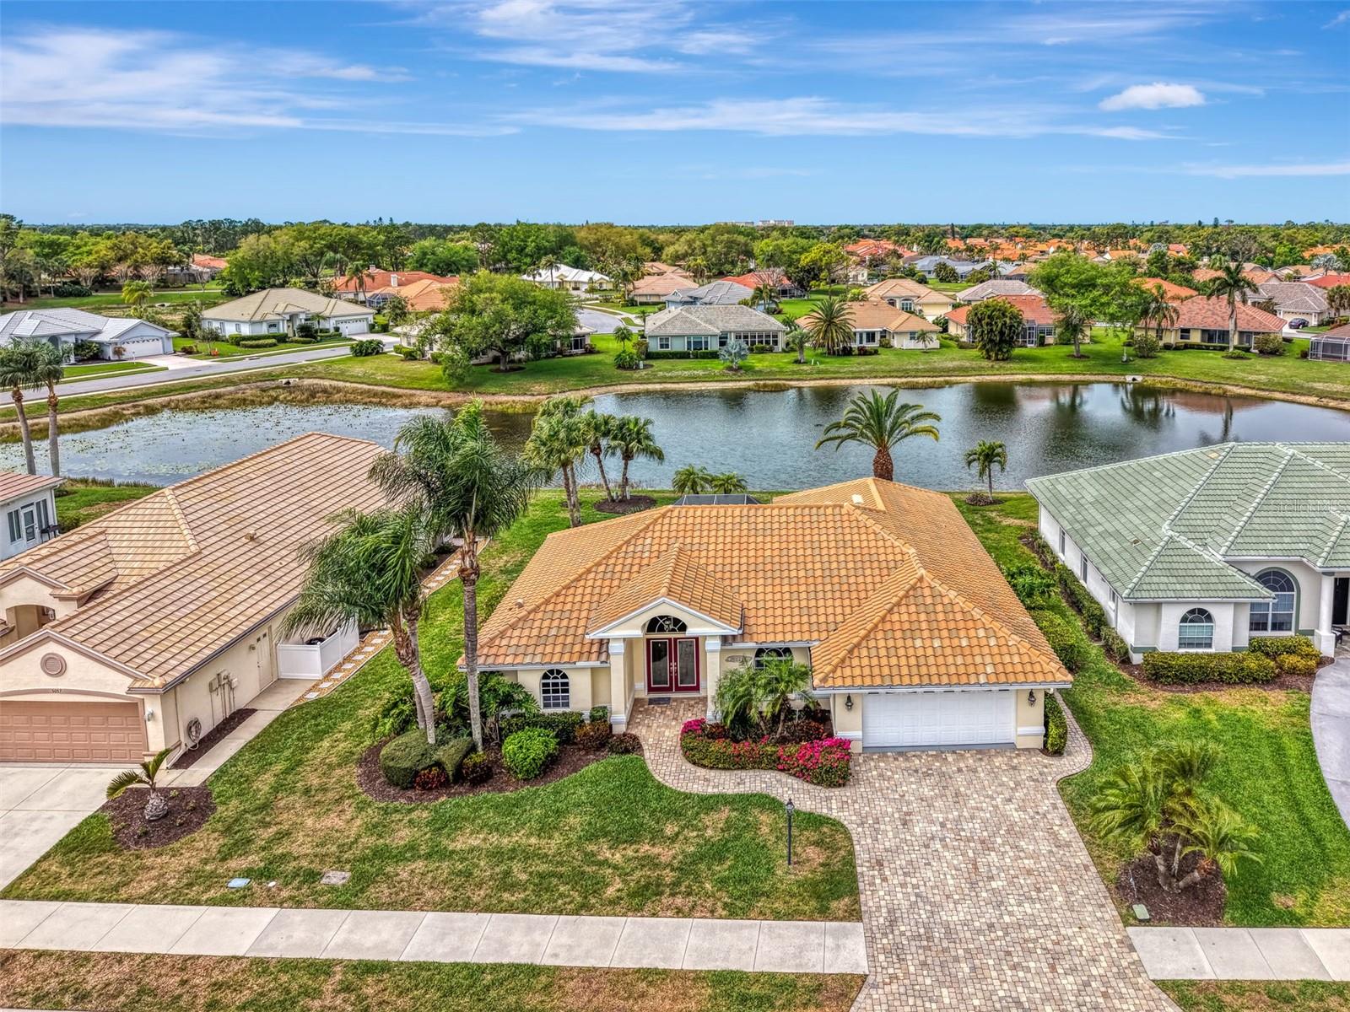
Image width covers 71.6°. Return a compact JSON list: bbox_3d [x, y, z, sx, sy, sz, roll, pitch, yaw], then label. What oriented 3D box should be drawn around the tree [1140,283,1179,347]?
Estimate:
[{"bbox_3d":[65.191,-25.183,124.962,4.600,8.500,4.500,0,17,0],"label":"tree"}]

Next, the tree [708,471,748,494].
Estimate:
[{"bbox_3d":[2.966,-0.376,52.119,2.200,3.170,2.200,0,17,0],"label":"tree"}]

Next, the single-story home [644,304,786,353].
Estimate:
[{"bbox_3d":[5.600,-23.868,125.449,18.000,5.700,16.000,-1,17,-5],"label":"single-story home"}]

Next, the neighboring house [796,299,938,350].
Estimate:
[{"bbox_3d":[26.300,-25.272,129.190,17.800,5.700,16.000,0,17,0],"label":"neighboring house"}]

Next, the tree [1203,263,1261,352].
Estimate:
[{"bbox_3d":[73.158,-25.732,121.411,6.200,11.600,6.200,0,17,0],"label":"tree"}]

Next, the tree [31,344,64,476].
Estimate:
[{"bbox_3d":[-38.912,-5.387,58.090,2.600,9.510,2.600,0,17,0],"label":"tree"}]

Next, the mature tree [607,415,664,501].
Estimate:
[{"bbox_3d":[-2.403,-2.880,56.879,3.300,5.410,3.300,0,17,0],"label":"mature tree"}]

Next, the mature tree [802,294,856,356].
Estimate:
[{"bbox_3d":[19.200,-22.635,117.974,6.800,7.500,6.800,0,17,0],"label":"mature tree"}]

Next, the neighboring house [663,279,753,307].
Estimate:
[{"bbox_3d":[9.000,-37.878,170.823,19.000,5.900,16.000,5,17,16],"label":"neighboring house"}]

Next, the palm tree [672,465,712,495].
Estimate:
[{"bbox_3d":[1.026,-1.061,54.803,2.350,2.800,2.300,0,17,0],"label":"palm tree"}]

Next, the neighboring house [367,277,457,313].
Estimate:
[{"bbox_3d":[-41.500,-34.995,159.705,17.000,6.400,21.000,-12,21,-35],"label":"neighboring house"}]

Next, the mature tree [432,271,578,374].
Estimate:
[{"bbox_3d":[-19.500,-20.908,106.486,16.500,11.200,15.500,0,17,0],"label":"mature tree"}]

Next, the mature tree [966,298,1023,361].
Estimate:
[{"bbox_3d":[39.808,-21.756,115.324,6.700,7.500,6.500,0,17,0],"label":"mature tree"}]

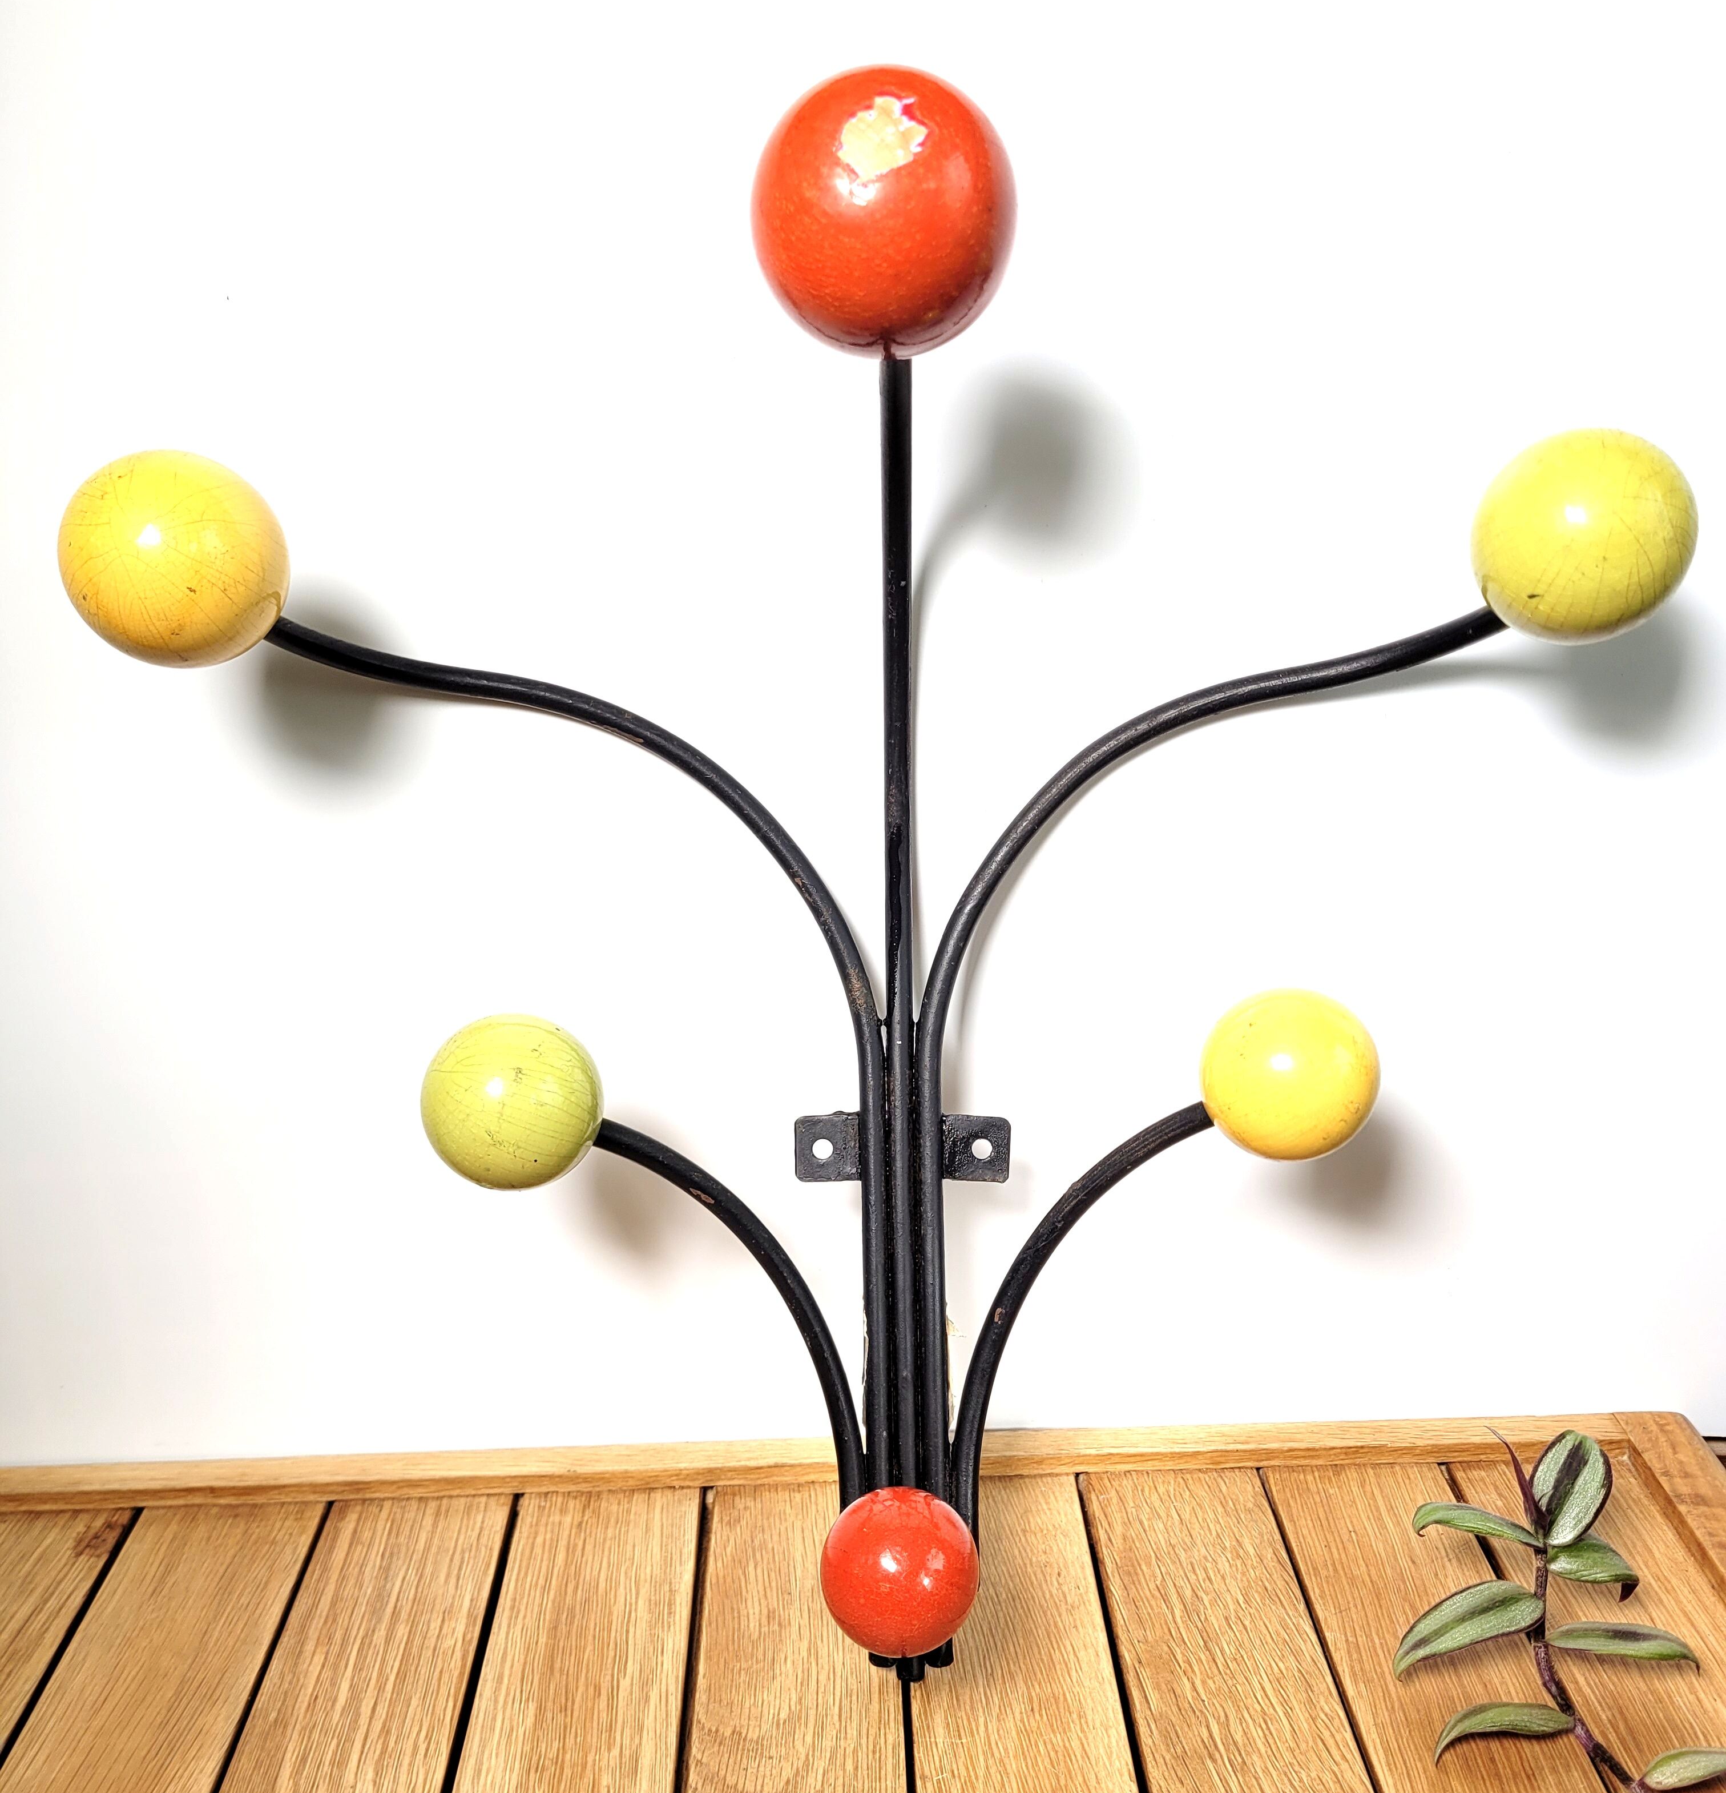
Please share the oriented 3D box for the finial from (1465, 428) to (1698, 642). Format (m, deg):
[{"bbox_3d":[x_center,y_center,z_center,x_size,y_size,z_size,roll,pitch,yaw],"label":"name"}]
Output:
[{"bbox_3d":[0.200,-0.100,0.482,0.058,0.058,0.058,-1,20,0],"label":"finial"}]

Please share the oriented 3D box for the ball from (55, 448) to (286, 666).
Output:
[{"bbox_3d":[-0.189,-0.093,0.476,0.059,0.059,0.059,-2,20,-1],"label":"ball"}]

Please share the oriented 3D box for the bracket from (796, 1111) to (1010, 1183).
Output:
[{"bbox_3d":[0.013,0.084,0.577,0.072,0.023,0.005,-1,-4,-1],"label":"bracket"}]

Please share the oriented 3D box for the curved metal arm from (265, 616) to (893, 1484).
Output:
[{"bbox_3d":[-0.081,0.084,0.530,0.180,0.328,0.092,-1,-4,-1],"label":"curved metal arm"}]

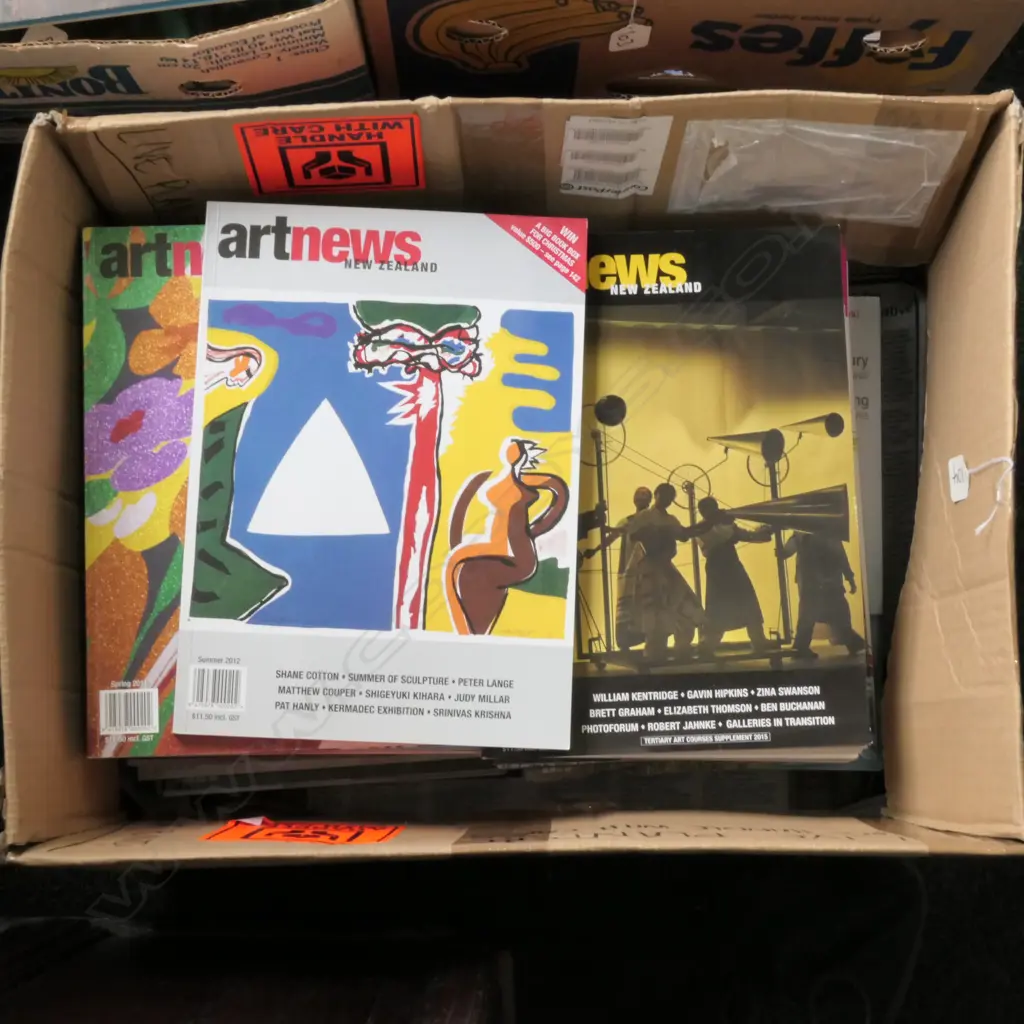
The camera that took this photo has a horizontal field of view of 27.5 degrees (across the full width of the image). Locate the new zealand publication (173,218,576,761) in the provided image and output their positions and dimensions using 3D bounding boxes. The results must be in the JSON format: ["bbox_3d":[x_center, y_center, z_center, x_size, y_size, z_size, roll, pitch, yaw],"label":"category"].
[{"bbox_3d":[-0.069,-0.021,1.133,0.210,0.009,0.291,2,81,-1],"label":"new zealand publication"}]

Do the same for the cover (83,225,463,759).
[{"bbox_3d":[-0.126,-0.014,1.141,0.210,0.009,0.291,-2,82,-2],"label":"cover"}]

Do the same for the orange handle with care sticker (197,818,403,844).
[{"bbox_3d":[-0.111,0.173,1.127,0.098,0.094,0.003,1,87,3],"label":"orange handle with care sticker"}]

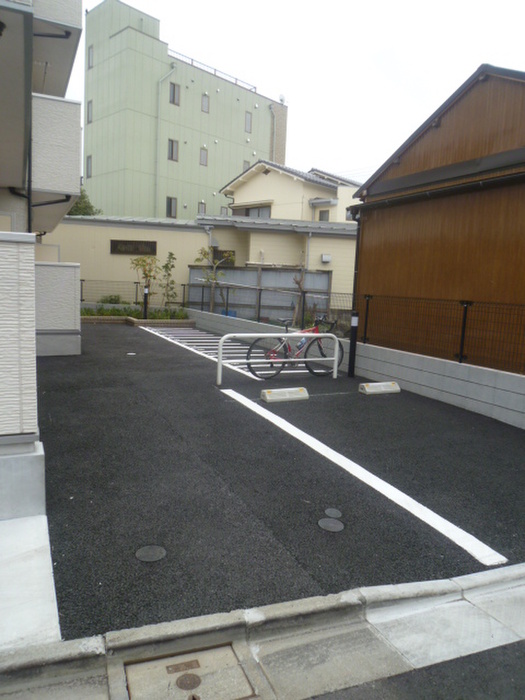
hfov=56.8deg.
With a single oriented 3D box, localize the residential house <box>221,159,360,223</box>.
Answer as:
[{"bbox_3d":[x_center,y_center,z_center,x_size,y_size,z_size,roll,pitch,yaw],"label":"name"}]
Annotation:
[{"bbox_3d":[2.091,-5.610,24.958,6.600,7.200,6.800,9,10,39],"label":"residential house"}]

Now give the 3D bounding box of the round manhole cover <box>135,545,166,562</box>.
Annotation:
[{"bbox_3d":[-0.593,1.091,2.579,0.160,0.030,0.160,3,7,0],"label":"round manhole cover"}]

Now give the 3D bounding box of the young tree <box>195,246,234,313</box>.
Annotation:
[{"bbox_3d":[-1.592,-2.289,16.098,1.300,2.250,1.150,3,7,0],"label":"young tree"}]

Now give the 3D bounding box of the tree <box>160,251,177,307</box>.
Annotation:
[{"bbox_3d":[-3.116,-2.245,16.138,0.520,2.070,0.500,3,7,0],"label":"tree"}]

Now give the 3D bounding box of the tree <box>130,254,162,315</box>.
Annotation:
[{"bbox_3d":[-3.789,-2.089,15.716,0.970,2.000,0.900,3,7,0],"label":"tree"}]

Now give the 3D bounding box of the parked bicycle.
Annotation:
[{"bbox_3d":[0.555,-0.042,7.656,1.660,1.000,0.450,0,8,-20],"label":"parked bicycle"}]

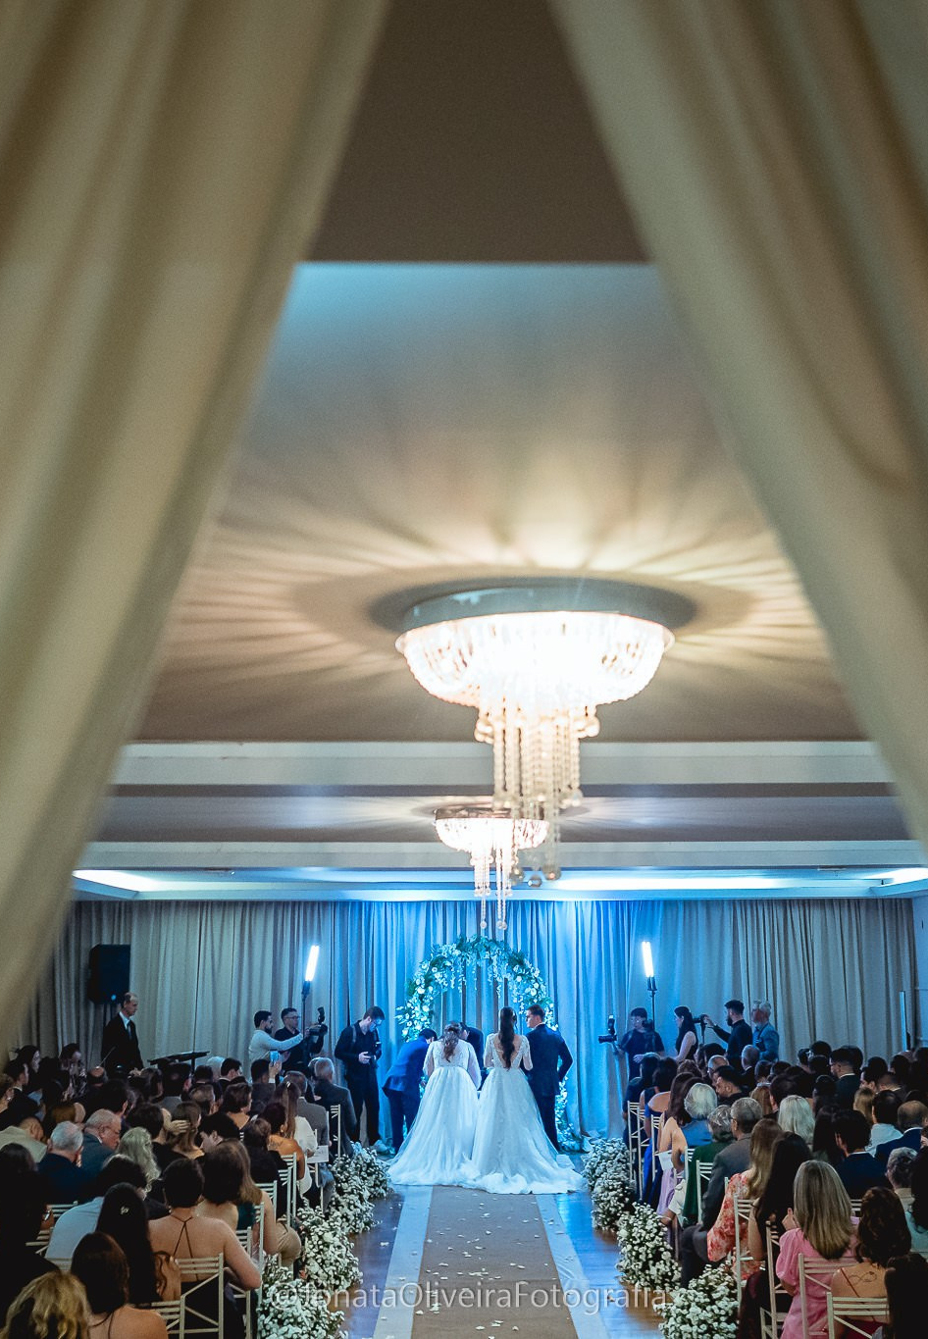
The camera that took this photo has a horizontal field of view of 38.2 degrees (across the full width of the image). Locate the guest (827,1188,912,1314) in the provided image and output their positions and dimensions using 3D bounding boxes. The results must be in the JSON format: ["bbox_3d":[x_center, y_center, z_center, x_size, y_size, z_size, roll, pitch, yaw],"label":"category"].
[{"bbox_3d":[1.912,3.031,6.096,0.480,1.320,0.800,0,-12,0],"label":"guest"}]

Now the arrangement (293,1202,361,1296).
[{"bbox_3d":[-1.007,4.255,9.881,0.500,0.530,0.500,0,-12,0],"label":"arrangement"}]

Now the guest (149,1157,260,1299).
[{"bbox_3d":[-1.383,3.235,7.087,0.550,1.320,0.800,-1,-12,3],"label":"guest"}]

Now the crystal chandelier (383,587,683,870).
[{"bbox_3d":[0.203,0.210,3.687,0.770,0.765,0.770,0,-12,0],"label":"crystal chandelier"}]

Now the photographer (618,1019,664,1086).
[{"bbox_3d":[2.099,4.932,15.922,0.580,1.720,0.420,-7,-14,29],"label":"photographer"}]

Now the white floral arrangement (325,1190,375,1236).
[{"bbox_3d":[-0.996,4.691,11.722,0.460,0.460,0.460,0,-12,0],"label":"white floral arrangement"}]

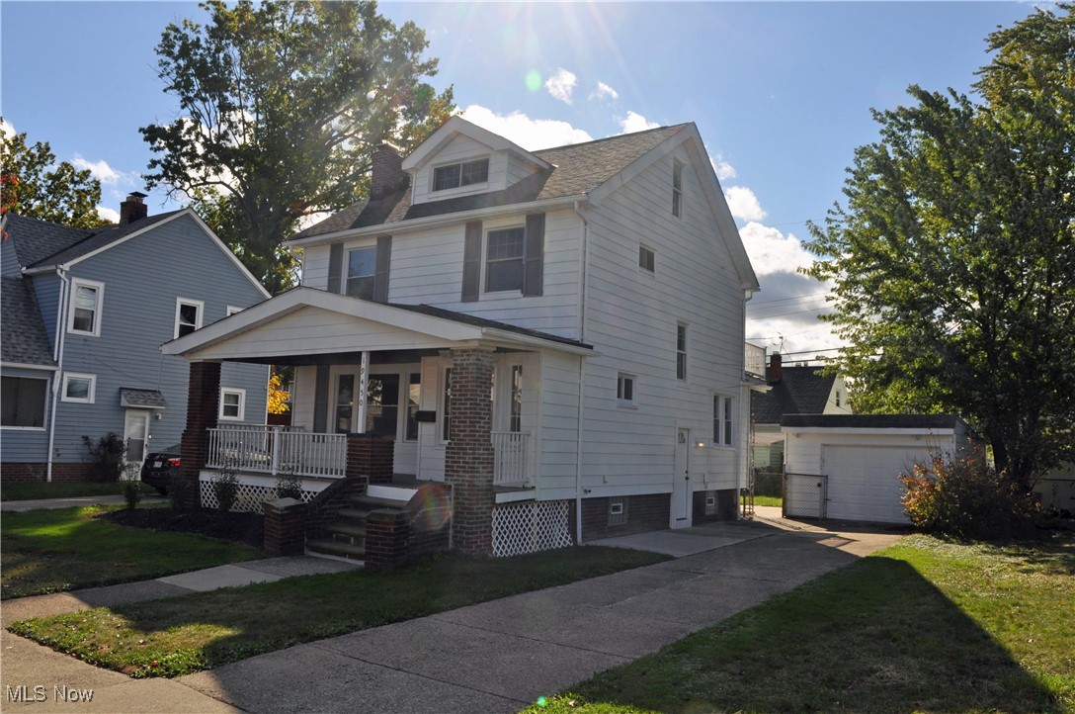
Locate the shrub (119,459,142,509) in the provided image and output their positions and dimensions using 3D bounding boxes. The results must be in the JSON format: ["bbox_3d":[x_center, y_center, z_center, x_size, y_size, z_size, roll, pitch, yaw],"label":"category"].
[{"bbox_3d":[-8.400,2.629,16.683,0.480,1.000,0.480,5,-6,-26],"label":"shrub"}]

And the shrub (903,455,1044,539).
[{"bbox_3d":[10.417,3.268,19.333,3.200,2.050,2.600,-1,-7,28],"label":"shrub"}]

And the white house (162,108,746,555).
[{"bbox_3d":[-0.890,-0.854,19.095,8.530,9.150,11.700,-1,-7,35],"label":"white house"}]

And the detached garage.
[{"bbox_3d":[10.787,3.423,25.055,4.800,3.000,6.200,-1,-7,35],"label":"detached garage"}]

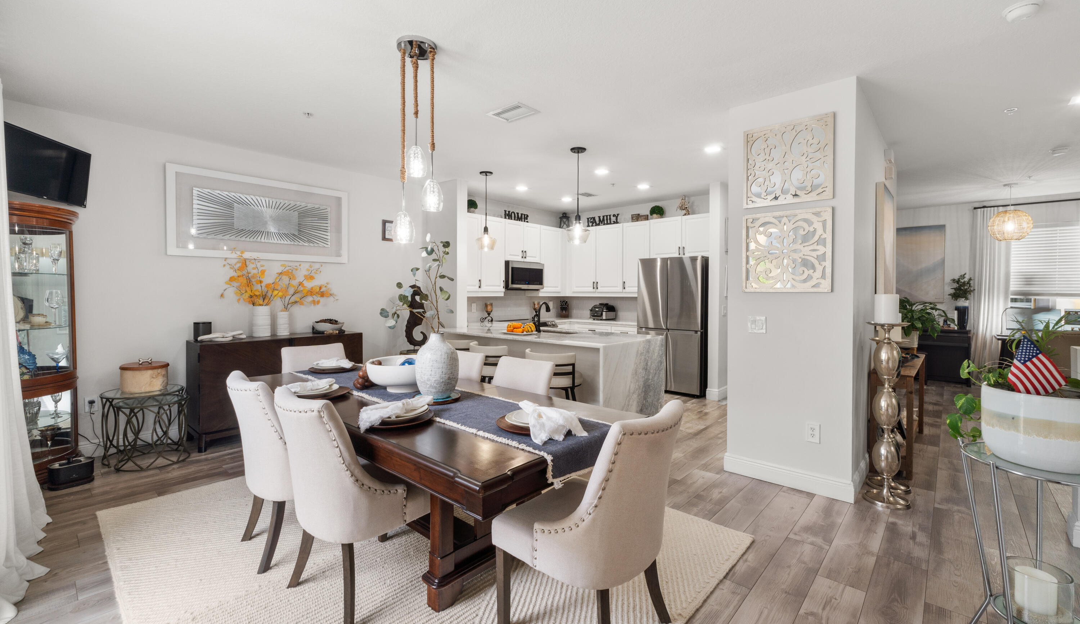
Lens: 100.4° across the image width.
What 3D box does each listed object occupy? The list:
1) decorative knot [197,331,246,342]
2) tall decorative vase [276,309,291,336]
[{"bbox_3d":[-2.933,0.233,4.152,0.170,0.072,0.370,2,3,42],"label":"decorative knot"},{"bbox_3d":[-2.645,0.119,4.640,0.118,0.250,0.118,2,3,42],"label":"tall decorative vase"}]

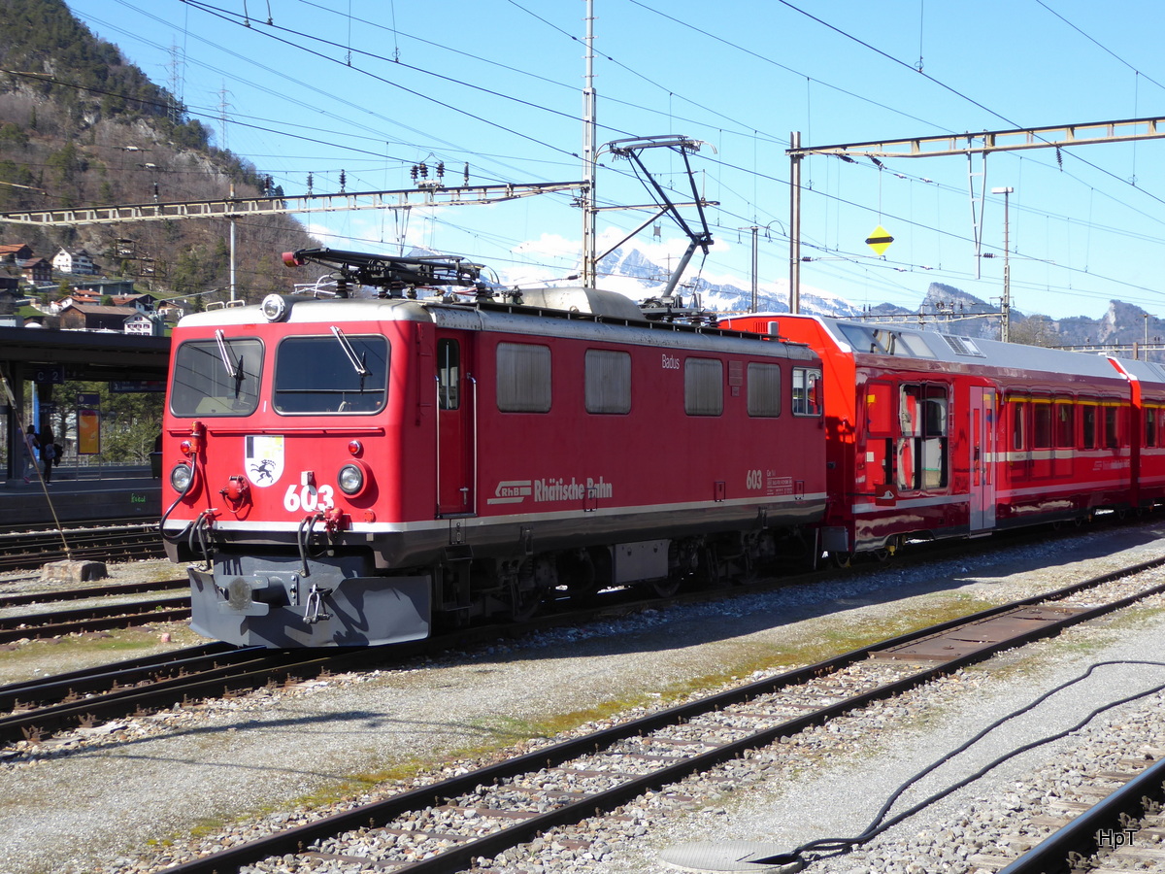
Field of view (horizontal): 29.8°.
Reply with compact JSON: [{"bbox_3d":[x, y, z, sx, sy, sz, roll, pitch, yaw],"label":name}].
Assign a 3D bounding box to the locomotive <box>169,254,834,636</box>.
[{"bbox_3d":[-0.324,0.090,24.683,2.630,3.680,12.150,0,0,26],"label":"locomotive"}]

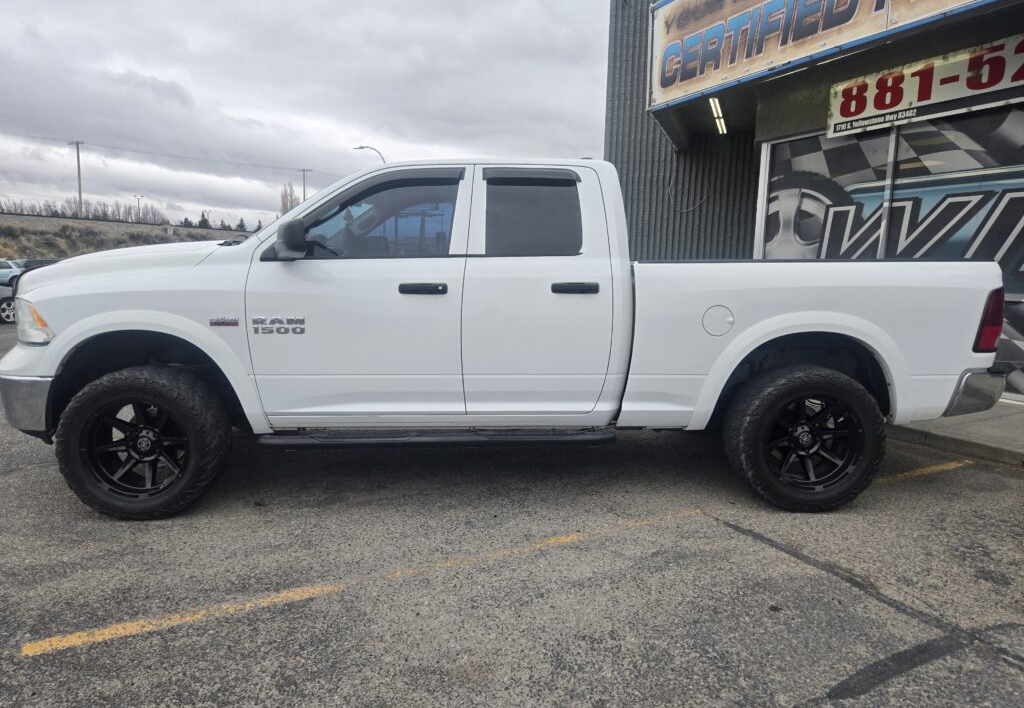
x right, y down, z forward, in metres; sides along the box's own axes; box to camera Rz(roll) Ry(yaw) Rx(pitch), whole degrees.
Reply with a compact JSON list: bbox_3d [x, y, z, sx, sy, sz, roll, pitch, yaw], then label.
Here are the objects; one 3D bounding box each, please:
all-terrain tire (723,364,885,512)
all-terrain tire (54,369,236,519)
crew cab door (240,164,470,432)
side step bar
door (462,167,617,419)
[{"bbox_3d":[1.611,0.463,3.764,0.805,0.805,0.295,0,8,-2],"label":"all-terrain tire"},{"bbox_3d":[-1.956,0.476,3.644,0.805,0.805,0.295,0,8,-2],"label":"all-terrain tire"},{"bbox_3d":[-0.782,-0.337,3.602,1.175,1.330,0.240,0,8,-2],"label":"crew cab door"},{"bbox_3d":[-0.392,0.465,3.676,1.900,0.085,0.150,0,8,-2],"label":"side step bar"},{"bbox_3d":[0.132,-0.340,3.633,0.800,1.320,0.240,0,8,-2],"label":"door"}]

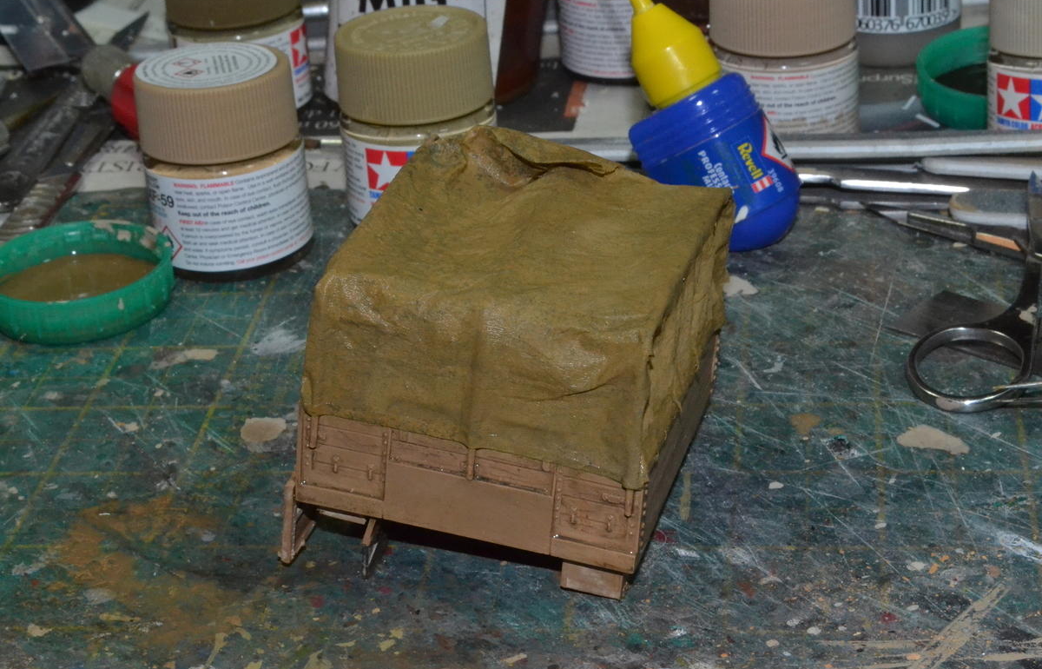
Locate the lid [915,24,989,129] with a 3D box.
[{"bbox_3d":[0.115,-0.061,0.566,0.041,0.010,0.041,0,33,11],"label":"lid"}]

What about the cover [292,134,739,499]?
[{"bbox_3d":[0.001,-0.006,0.400,0.059,0.031,0.056,11,29,12],"label":"cover"}]

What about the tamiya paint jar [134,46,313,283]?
[{"bbox_3d":[-0.064,-0.038,0.513,0.035,0.044,0.035,-4,27,2],"label":"tamiya paint jar"}]

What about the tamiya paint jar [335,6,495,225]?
[{"bbox_3d":[-0.022,-0.046,0.522,0.035,0.044,0.035,-4,27,2],"label":"tamiya paint jar"}]

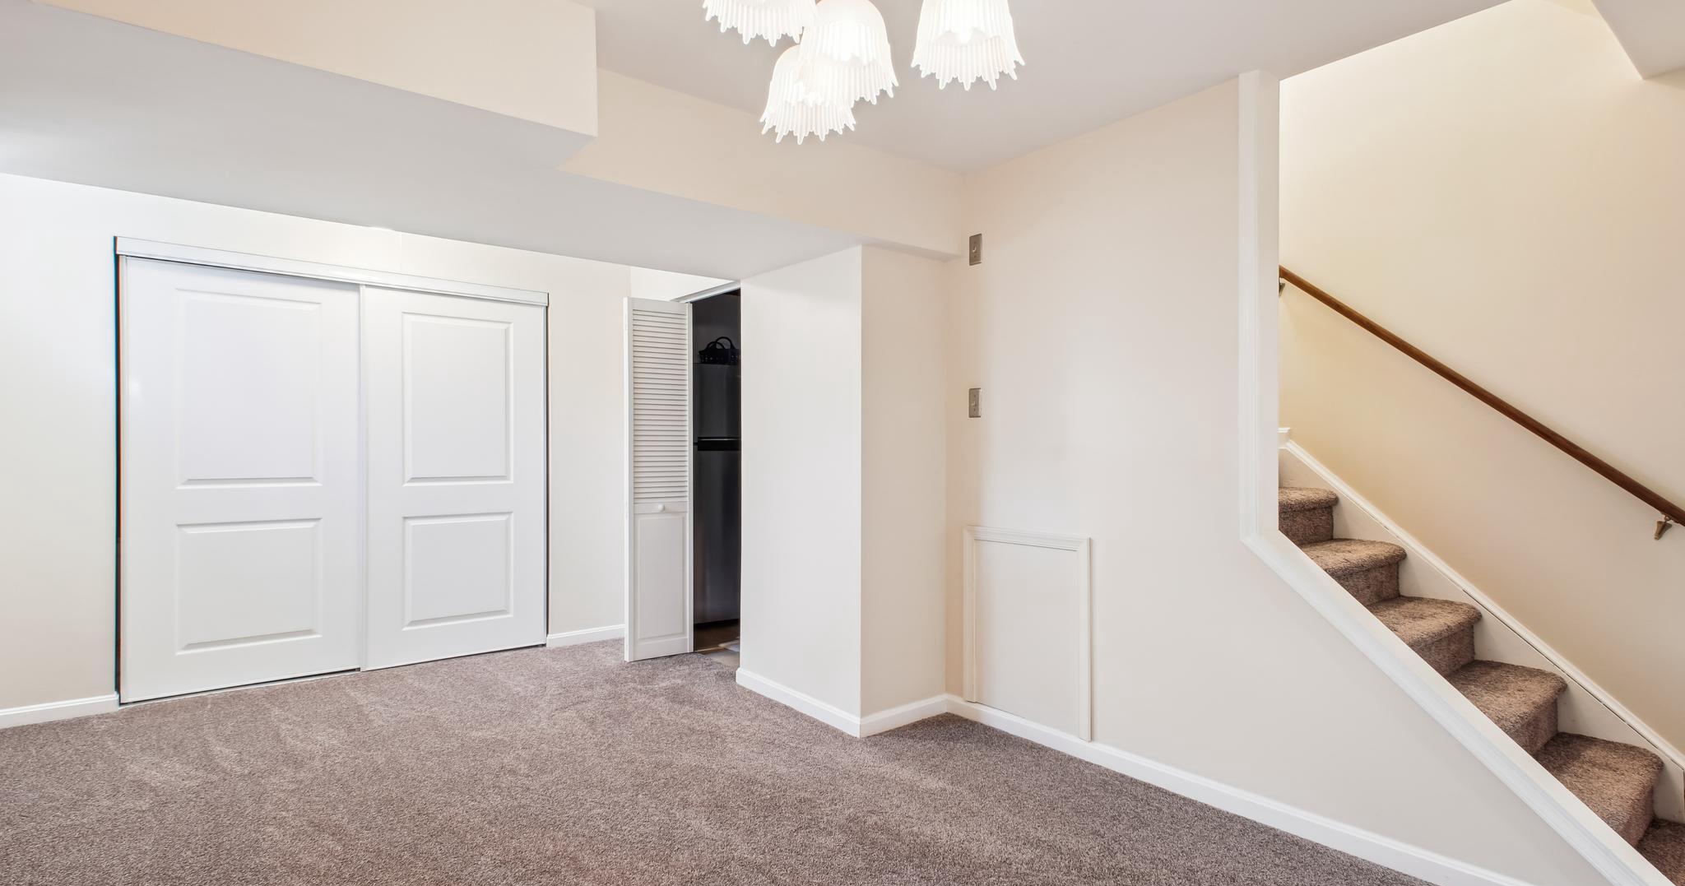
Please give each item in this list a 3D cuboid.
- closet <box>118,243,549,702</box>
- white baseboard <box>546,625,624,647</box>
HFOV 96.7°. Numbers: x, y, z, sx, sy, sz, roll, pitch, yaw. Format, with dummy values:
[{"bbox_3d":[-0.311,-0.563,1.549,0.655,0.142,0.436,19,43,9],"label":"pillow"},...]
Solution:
[{"bbox_3d":[-2.500,0.147,3.900,1.820,2.080,0.170,0,0,-36],"label":"closet"},{"bbox_3d":[-1.535,1.165,4.535,0.490,0.077,0.020,0,0,-36],"label":"white baseboard"}]

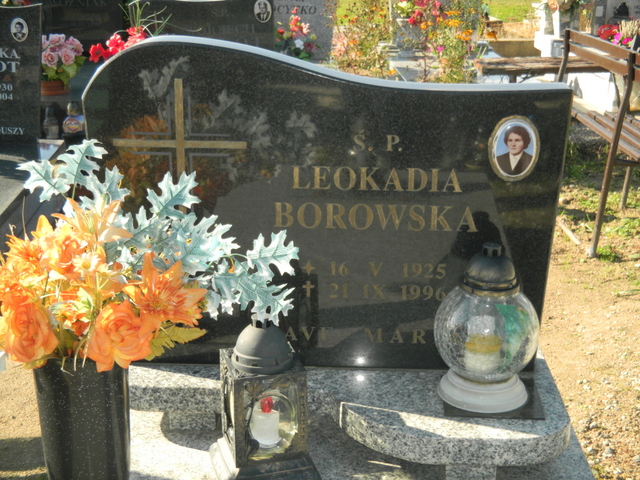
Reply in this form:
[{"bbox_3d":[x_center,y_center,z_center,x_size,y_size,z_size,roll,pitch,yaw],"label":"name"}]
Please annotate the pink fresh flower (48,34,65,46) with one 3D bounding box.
[{"bbox_3d":[-1.218,-0.922,4.700,0.075,0.060,0.065,-1,18,-6],"label":"pink fresh flower"}]

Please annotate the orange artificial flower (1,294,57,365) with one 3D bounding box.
[{"bbox_3d":[-0.418,0.129,1.470,0.078,0.098,0.070,3,0,6],"label":"orange artificial flower"}]

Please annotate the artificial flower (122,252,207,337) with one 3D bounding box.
[{"bbox_3d":[-0.225,0.079,1.470,0.120,0.120,0.075,-1,3,-7],"label":"artificial flower"}]

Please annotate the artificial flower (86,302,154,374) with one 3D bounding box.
[{"bbox_3d":[-0.288,0.139,1.460,0.095,0.100,0.070,-1,3,-7],"label":"artificial flower"}]

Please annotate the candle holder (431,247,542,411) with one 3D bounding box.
[{"bbox_3d":[0.317,0.156,1.940,0.200,0.303,0.200,1,18,0],"label":"candle holder"}]

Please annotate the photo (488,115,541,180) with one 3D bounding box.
[{"bbox_3d":[0.373,-0.175,1.950,0.098,0.130,0.013,2,18,2],"label":"photo"}]

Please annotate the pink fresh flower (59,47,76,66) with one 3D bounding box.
[{"bbox_3d":[-1.160,-0.843,4.670,0.080,0.085,0.065,1,18,0],"label":"pink fresh flower"}]

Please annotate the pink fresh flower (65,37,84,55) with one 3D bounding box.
[{"bbox_3d":[-1.135,-0.899,4.700,0.085,0.080,0.070,-12,22,-35],"label":"pink fresh flower"}]

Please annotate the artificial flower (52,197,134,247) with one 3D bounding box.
[{"bbox_3d":[-0.336,-0.024,1.500,0.112,0.072,0.085,-1,18,-5],"label":"artificial flower"}]

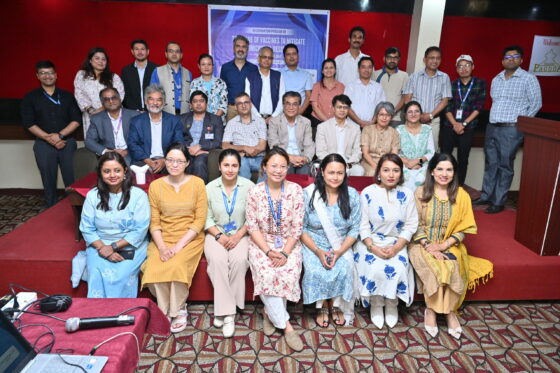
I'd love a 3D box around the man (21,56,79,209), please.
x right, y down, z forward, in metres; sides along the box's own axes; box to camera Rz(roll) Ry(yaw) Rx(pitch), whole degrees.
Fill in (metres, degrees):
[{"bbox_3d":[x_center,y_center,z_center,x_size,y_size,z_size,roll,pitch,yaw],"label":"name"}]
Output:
[{"bbox_3d":[-2.333,-0.397,3.935,0.550,1.770,0.330,-5,18,-19],"label":"man"}]

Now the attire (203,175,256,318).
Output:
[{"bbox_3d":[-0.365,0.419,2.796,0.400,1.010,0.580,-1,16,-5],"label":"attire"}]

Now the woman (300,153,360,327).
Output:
[{"bbox_3d":[0.378,0.368,2.802,0.460,1.185,0.620,1,16,5],"label":"woman"}]

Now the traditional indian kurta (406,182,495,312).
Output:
[{"bbox_3d":[1.201,0.423,2.709,0.580,0.839,0.600,7,18,18],"label":"traditional indian kurta"}]

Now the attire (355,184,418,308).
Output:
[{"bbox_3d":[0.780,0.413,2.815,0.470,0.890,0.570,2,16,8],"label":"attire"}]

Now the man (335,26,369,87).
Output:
[{"bbox_3d":[0.810,-0.842,4.315,0.480,1.863,0.300,3,17,5],"label":"man"}]

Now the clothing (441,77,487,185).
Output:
[{"bbox_3d":[1.930,-0.487,4.048,0.460,1.370,0.290,5,16,17],"label":"clothing"}]

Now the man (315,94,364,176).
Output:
[{"bbox_3d":[0.570,-0.286,3.712,0.525,1.212,0.788,2,14,1],"label":"man"}]

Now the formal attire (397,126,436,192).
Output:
[{"bbox_3d":[1.180,-0.226,3.394,0.430,0.680,0.500,4,16,13],"label":"formal attire"}]

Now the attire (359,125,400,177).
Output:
[{"bbox_3d":[0.900,-0.226,3.394,0.430,0.680,0.480,3,16,10],"label":"attire"}]

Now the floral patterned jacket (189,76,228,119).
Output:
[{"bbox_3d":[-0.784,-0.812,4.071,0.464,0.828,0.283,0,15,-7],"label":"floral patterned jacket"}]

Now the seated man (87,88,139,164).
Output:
[{"bbox_3d":[-1.575,-0.314,3.567,0.545,1.222,0.788,-3,15,-16],"label":"seated man"}]

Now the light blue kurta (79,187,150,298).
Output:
[{"bbox_3d":[-1.154,0.398,2.684,0.500,0.770,0.580,-2,17,-11],"label":"light blue kurta"}]

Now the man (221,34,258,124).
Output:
[{"bbox_3d":[-0.438,-0.764,4.179,0.480,1.745,0.310,0,17,-3],"label":"man"}]

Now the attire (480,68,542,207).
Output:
[{"bbox_3d":[2.300,-0.476,3.916,0.560,1.440,0.360,7,17,24],"label":"attire"}]

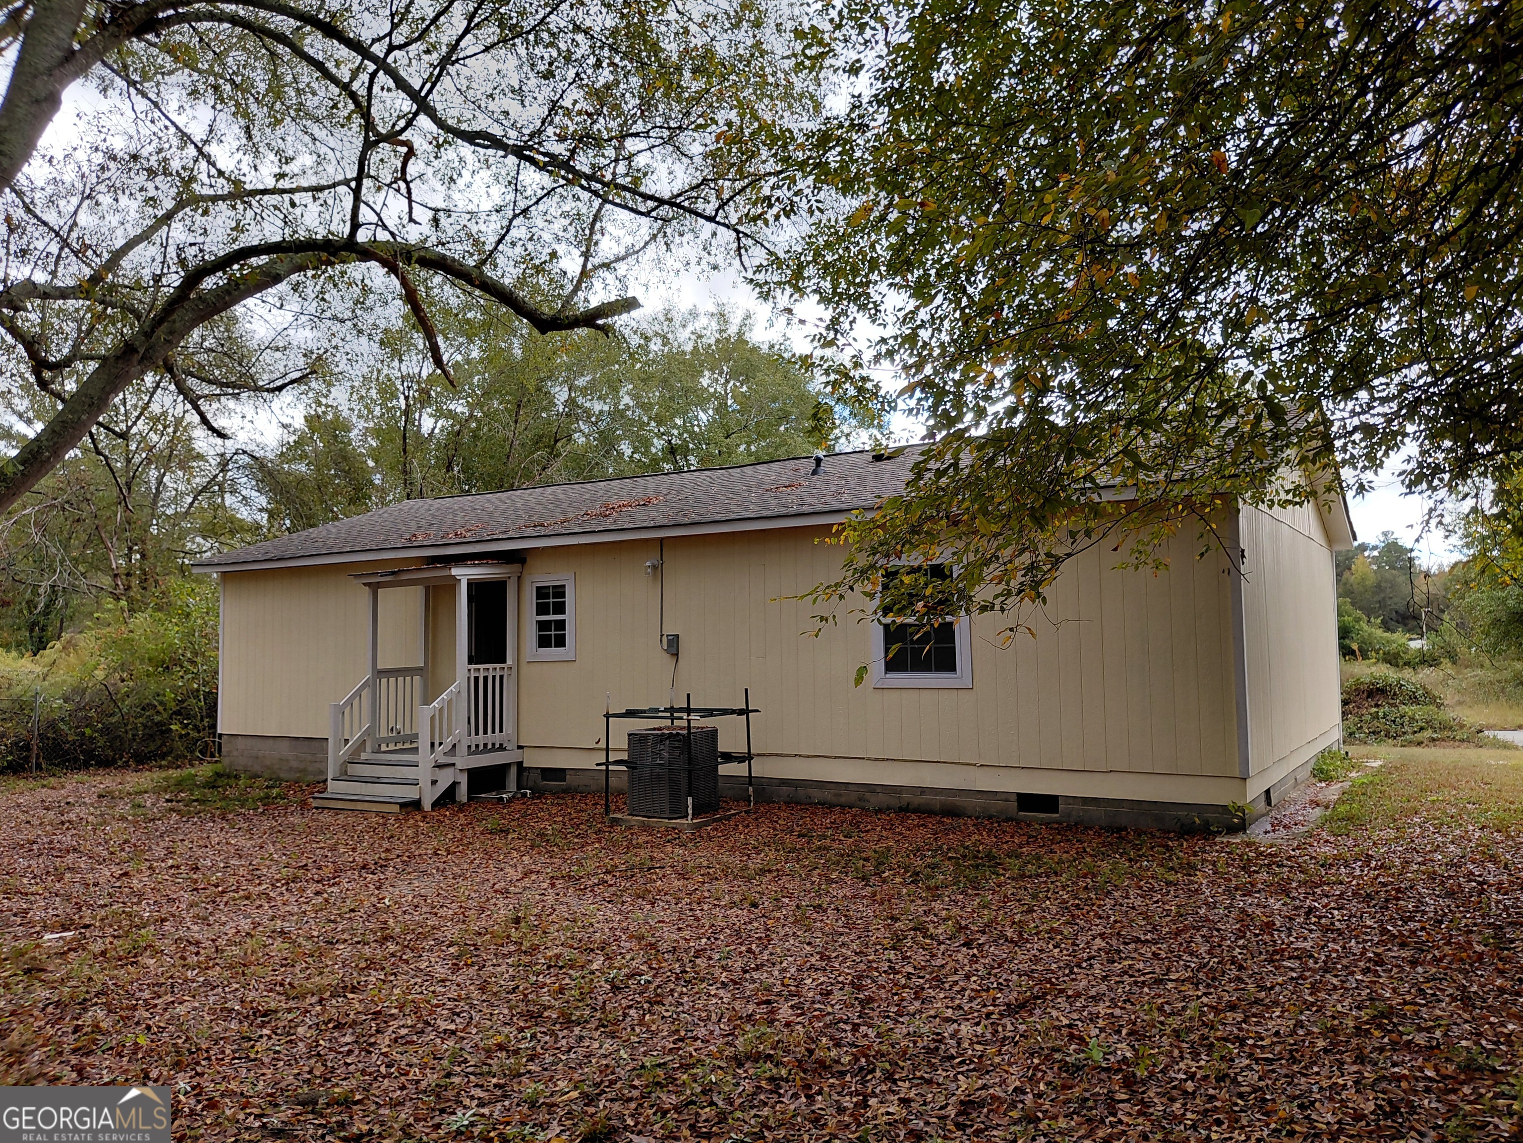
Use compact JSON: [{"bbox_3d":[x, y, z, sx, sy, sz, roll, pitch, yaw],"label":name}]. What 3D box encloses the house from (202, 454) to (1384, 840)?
[{"bbox_3d":[-0.273,0.589,16.641,15.780,4.560,8.430,-4,-5,33],"label":"house"}]

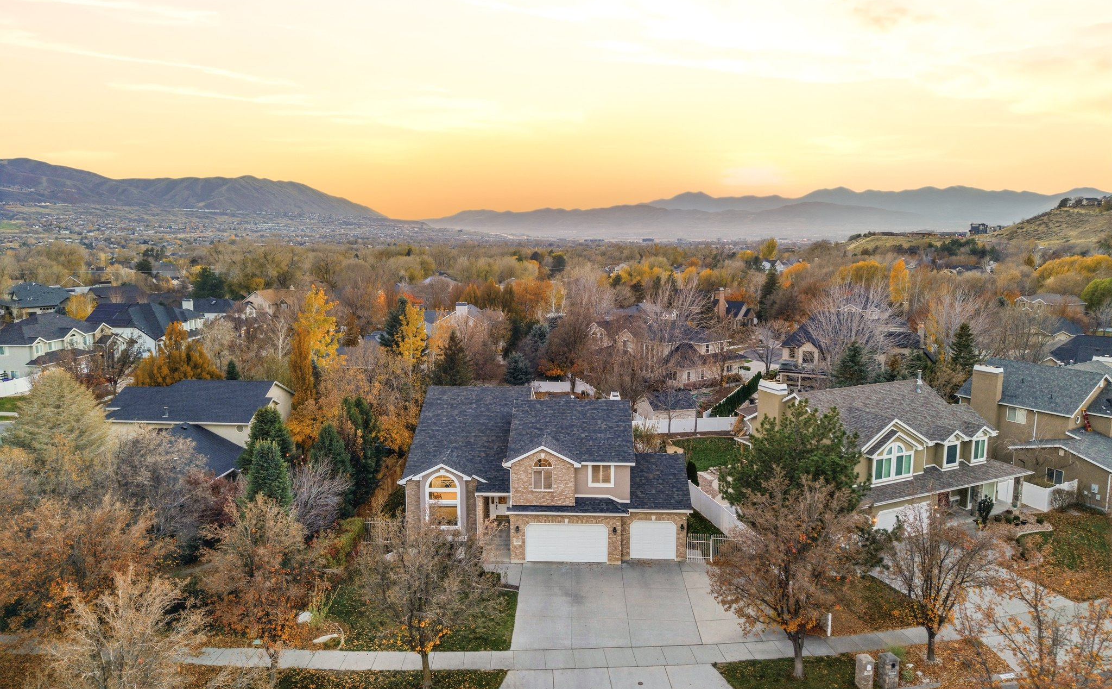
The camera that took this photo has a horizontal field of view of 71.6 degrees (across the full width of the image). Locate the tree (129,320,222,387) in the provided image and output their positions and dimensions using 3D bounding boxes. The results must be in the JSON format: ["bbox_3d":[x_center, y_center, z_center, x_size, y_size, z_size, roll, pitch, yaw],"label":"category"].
[{"bbox_3d":[-43.260,2.634,87.220,10.200,10.200,10.200,-4,9,-26],"label":"tree"}]

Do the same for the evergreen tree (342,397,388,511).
[{"bbox_3d":[-13.600,7.650,55.070,3.200,7.950,3.200,0,8,0],"label":"evergreen tree"}]

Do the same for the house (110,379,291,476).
[{"bbox_3d":[-28.300,7.334,59.864,11.900,7.900,16.300,0,8,2],"label":"house"}]

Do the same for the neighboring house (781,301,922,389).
[{"bbox_3d":[42.220,0.740,110.610,16.400,10.200,13.000,5,10,30],"label":"neighboring house"}]

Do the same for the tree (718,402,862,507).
[{"bbox_3d":[14.535,8.770,44.476,8.900,9.800,8.900,3,9,19],"label":"tree"}]

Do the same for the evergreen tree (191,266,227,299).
[{"bbox_3d":[-85.954,-12.731,190.950,8.800,12.999,8.800,0,8,0],"label":"evergreen tree"}]

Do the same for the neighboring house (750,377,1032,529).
[{"bbox_3d":[22.940,7.030,53.840,15.800,8.800,11.600,-4,9,-25],"label":"neighboring house"}]

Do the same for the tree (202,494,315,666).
[{"bbox_3d":[-13.308,11.238,34.486,5.600,8.500,5.600,-3,9,-22],"label":"tree"}]

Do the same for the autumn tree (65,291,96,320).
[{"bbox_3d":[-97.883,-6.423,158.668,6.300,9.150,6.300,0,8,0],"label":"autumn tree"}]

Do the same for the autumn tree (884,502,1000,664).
[{"bbox_3d":[18.323,11.291,36.201,5.200,7.600,5.200,4,9,28],"label":"autumn tree"}]

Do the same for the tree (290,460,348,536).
[{"bbox_3d":[-15.295,10.094,49.256,3.800,5.200,3.800,-3,9,-18],"label":"tree"}]

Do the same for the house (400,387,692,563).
[{"bbox_3d":[-0.484,7.526,53.698,17.800,9.100,16.000,0,8,2],"label":"house"}]

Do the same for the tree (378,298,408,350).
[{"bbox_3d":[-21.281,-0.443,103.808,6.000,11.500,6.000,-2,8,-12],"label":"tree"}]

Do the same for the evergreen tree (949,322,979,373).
[{"bbox_3d":[53.960,1.850,102.700,4.400,9.670,4.400,0,8,0],"label":"evergreen tree"}]

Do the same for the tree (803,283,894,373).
[{"bbox_3d":[37.126,-0.507,98.063,11.200,14.553,11.200,0,8,0],"label":"tree"}]

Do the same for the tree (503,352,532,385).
[{"bbox_3d":[-5.490,3.580,112.370,4.000,5.070,4.000,0,8,0],"label":"tree"}]

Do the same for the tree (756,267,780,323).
[{"bbox_3d":[49.190,-11.338,178.917,5.400,12.558,5.400,0,8,0],"label":"tree"}]

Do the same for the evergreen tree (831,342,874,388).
[{"bbox_3d":[34.480,4.030,90.640,5.200,8.860,5.200,0,8,0],"label":"evergreen tree"}]

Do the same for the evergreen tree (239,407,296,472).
[{"bbox_3d":[-20.760,8.110,56.030,4.300,7.360,4.300,0,8,0],"label":"evergreen tree"}]

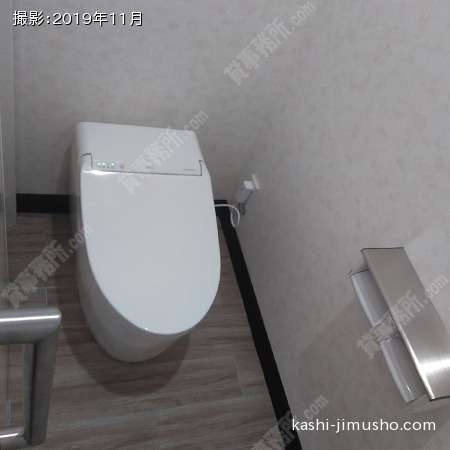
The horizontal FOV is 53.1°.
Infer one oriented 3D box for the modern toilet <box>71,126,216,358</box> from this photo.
[{"bbox_3d":[-0.272,0.101,1.417,0.376,0.481,0.685,1,54,-23],"label":"modern toilet"}]

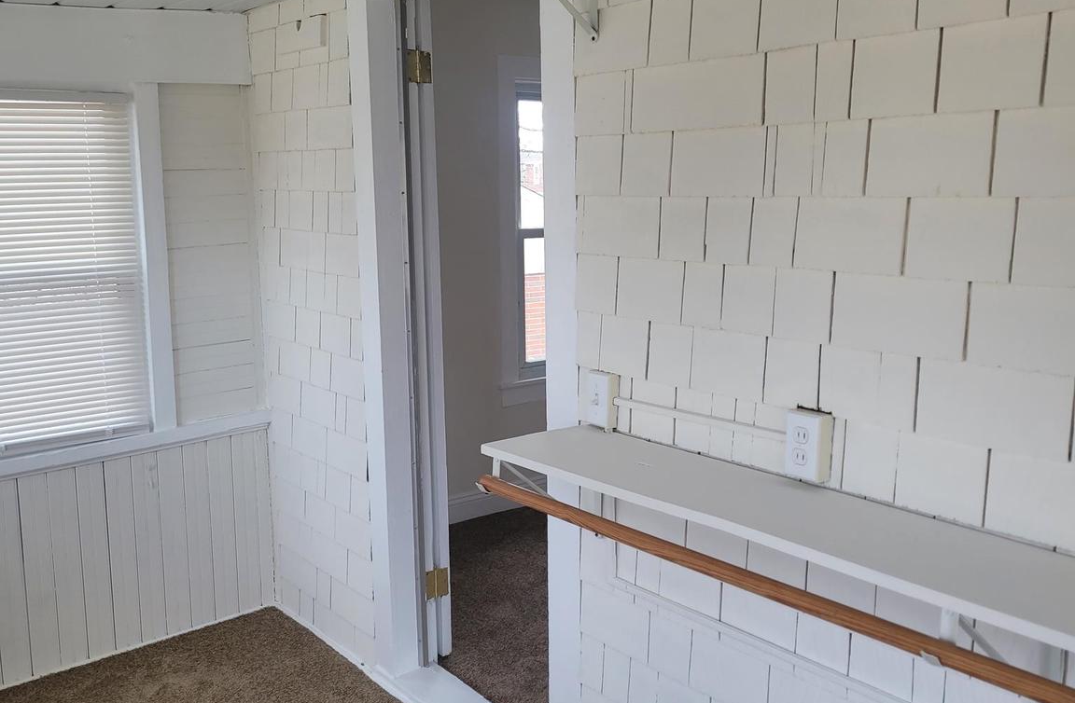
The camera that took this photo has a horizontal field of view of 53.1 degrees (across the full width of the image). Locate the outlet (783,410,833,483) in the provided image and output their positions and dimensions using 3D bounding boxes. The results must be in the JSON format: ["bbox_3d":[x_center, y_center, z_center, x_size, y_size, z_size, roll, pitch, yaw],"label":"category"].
[{"bbox_3d":[0.482,0.167,1.912,0.036,0.115,0.071,-7,11,-36],"label":"outlet"}]

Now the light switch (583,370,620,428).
[{"bbox_3d":[0.139,0.105,2.366,0.031,0.115,0.071,-7,11,-36],"label":"light switch"}]

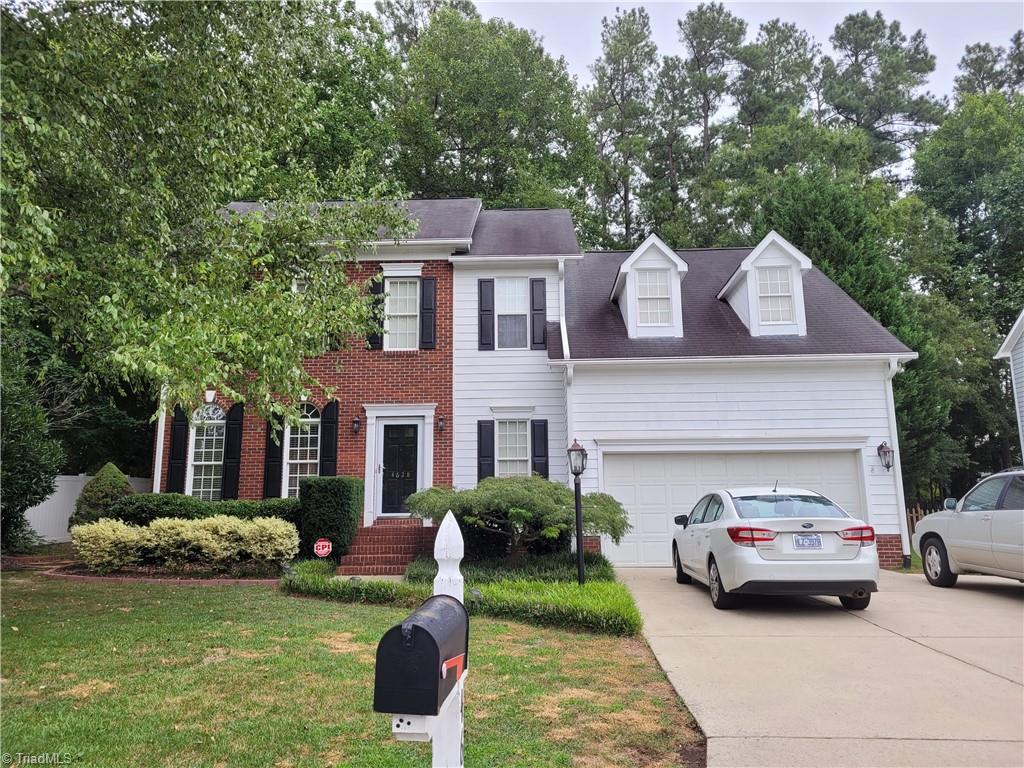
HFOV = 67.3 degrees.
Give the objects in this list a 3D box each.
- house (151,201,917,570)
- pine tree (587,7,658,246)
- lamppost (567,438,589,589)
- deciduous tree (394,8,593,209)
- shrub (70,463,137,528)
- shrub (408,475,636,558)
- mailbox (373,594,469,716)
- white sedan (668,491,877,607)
[{"bbox_3d":[-0.057,-0.305,19.861,15.800,9.630,10.000,-1,-11,1],"label":"house"},{"bbox_3d":[5.991,-6.420,38.904,4.200,28.700,4.200,-1,-11,1],"label":"pine tree"},{"bbox_3d":[0.911,1.808,10.531,0.280,2.135,0.280,-1,-11,1],"label":"lamppost"},{"bbox_3d":[-0.768,-5.022,31.139,8.300,23.000,8.000,-1,-11,1],"label":"deciduous tree"},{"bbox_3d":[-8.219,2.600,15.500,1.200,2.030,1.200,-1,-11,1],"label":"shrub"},{"bbox_3d":[0.099,2.370,12.785,3.730,1.660,3.200,-1,-11,1],"label":"shrub"},{"bbox_3d":[-0.251,0.779,2.268,0.172,0.228,0.475,0,-7,6],"label":"mailbox"},{"bbox_3d":[3.347,2.130,10.489,1.800,1.455,4.600,-1,-8,3],"label":"white sedan"}]

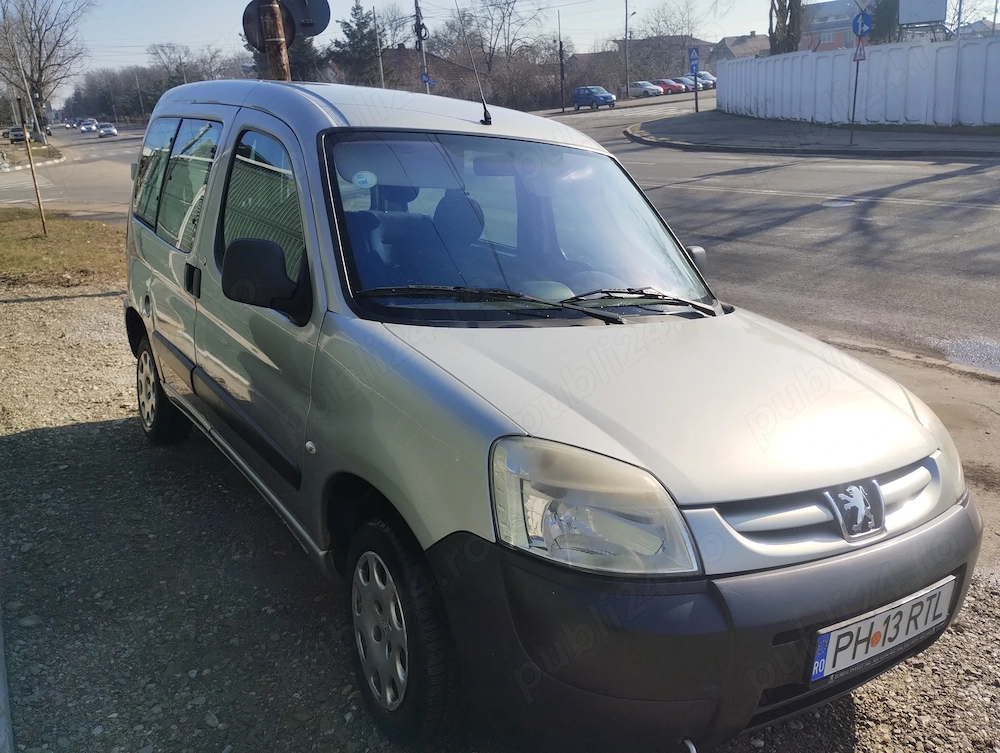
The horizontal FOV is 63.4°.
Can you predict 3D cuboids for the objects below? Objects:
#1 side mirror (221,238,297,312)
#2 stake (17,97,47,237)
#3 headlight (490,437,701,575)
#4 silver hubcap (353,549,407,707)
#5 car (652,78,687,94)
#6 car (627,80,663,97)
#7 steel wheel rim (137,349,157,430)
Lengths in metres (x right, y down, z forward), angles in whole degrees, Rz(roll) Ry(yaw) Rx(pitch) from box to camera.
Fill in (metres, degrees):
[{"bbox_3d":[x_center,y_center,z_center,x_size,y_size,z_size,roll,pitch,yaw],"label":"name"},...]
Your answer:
[{"bbox_3d":[-0.686,-0.285,2.324,0.210,0.215,0.120,-3,14,-28],"label":"side mirror"},{"bbox_3d":[-7.030,-3.137,12.189,0.045,2.010,0.045,-1,18,0],"label":"stake"},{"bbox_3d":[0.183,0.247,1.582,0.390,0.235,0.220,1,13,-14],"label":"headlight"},{"bbox_3d":[-0.297,0.643,2.066,0.045,0.396,0.396,-3,14,-29],"label":"silver hubcap"},{"bbox_3d":[17.150,-29.850,83.400,1.750,1.420,4.250,-13,21,-25],"label":"car"},{"bbox_3d":[14.050,-28.200,79.600,1.770,1.460,4.500,-14,22,-26],"label":"car"},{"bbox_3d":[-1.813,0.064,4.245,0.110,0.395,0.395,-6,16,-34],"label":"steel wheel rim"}]

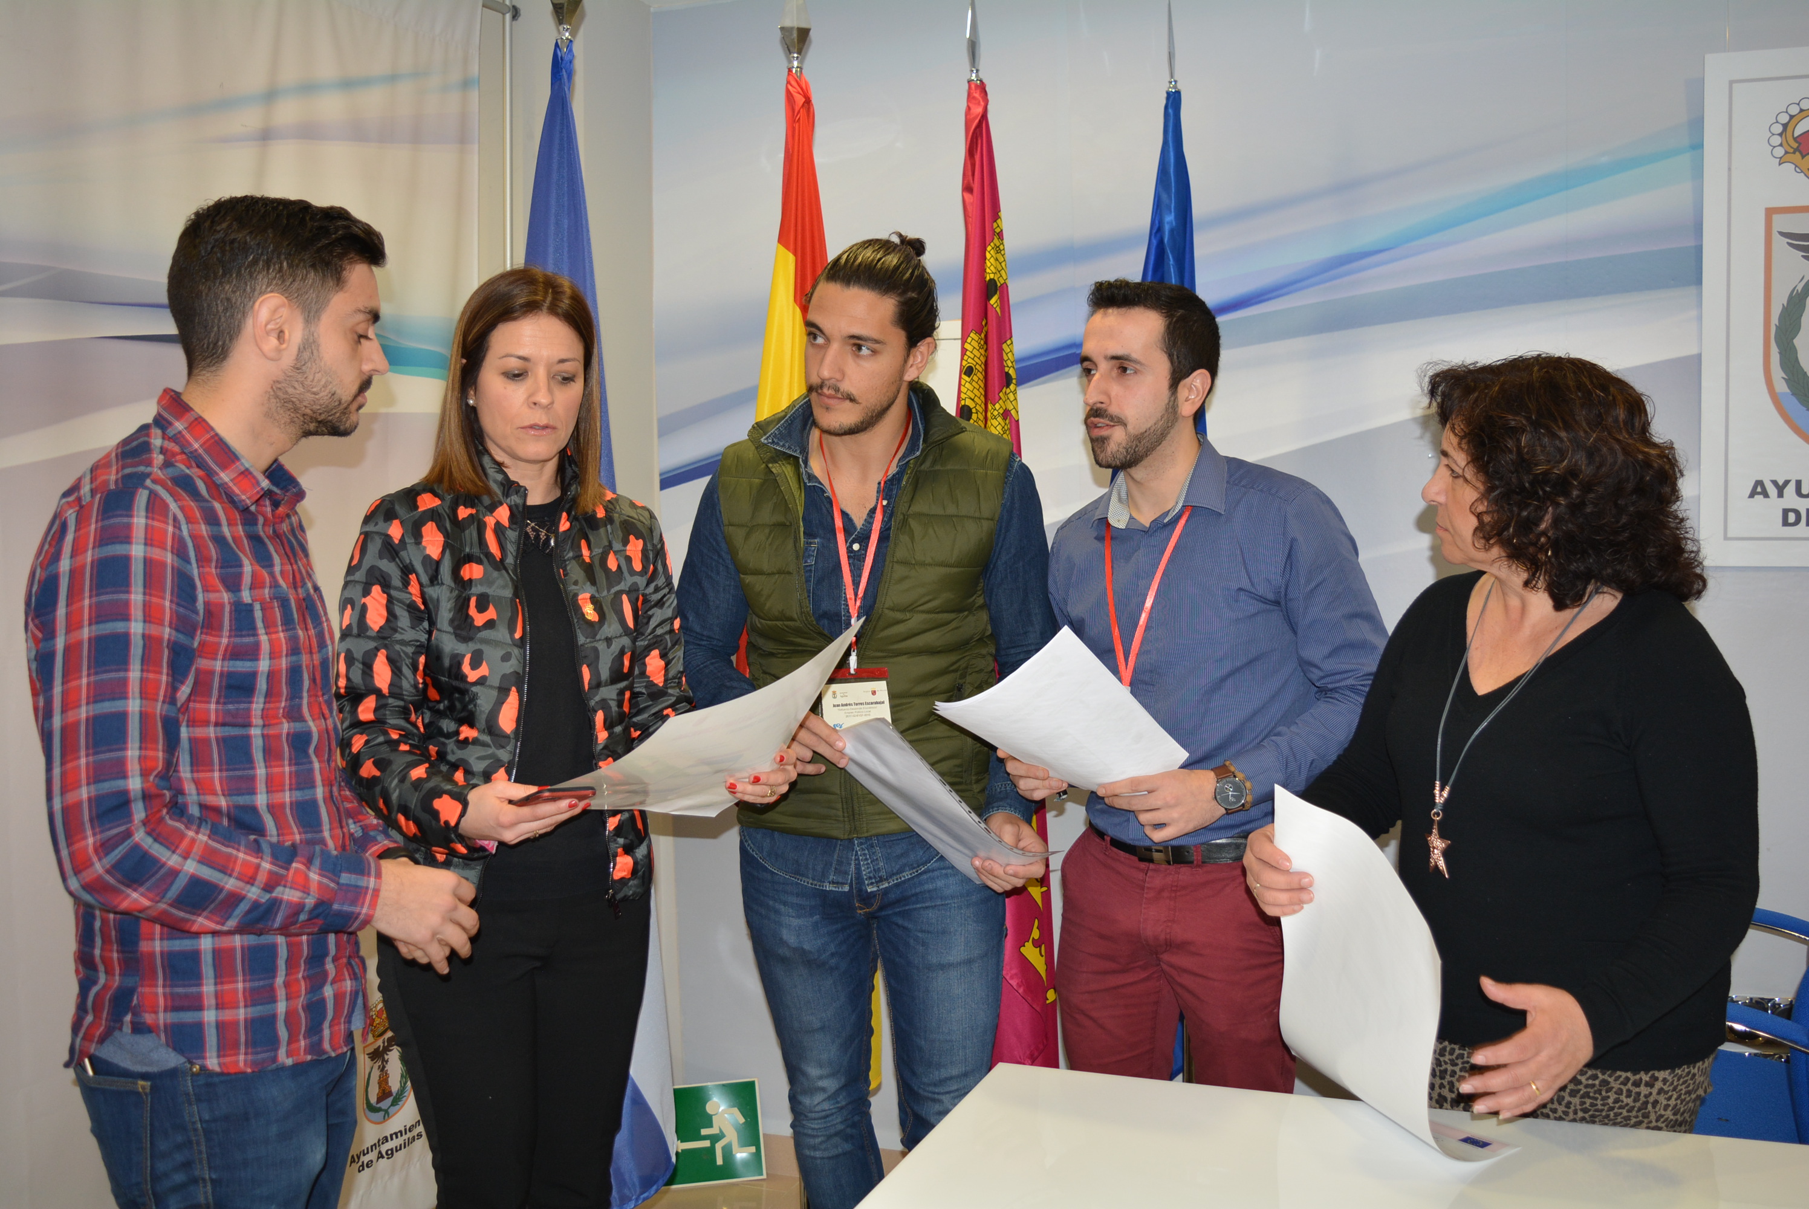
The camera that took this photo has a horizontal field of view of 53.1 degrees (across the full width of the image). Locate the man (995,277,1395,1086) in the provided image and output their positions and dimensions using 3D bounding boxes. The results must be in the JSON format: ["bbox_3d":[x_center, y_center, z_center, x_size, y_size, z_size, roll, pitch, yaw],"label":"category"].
[{"bbox_3d":[0.342,0.444,2.345,0.510,1.760,0.480,2,4,37],"label":"man"}]

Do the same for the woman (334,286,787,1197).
[{"bbox_3d":[-0.420,0.477,2.132,0.470,1.730,0.520,-2,4,-28],"label":"woman"}]

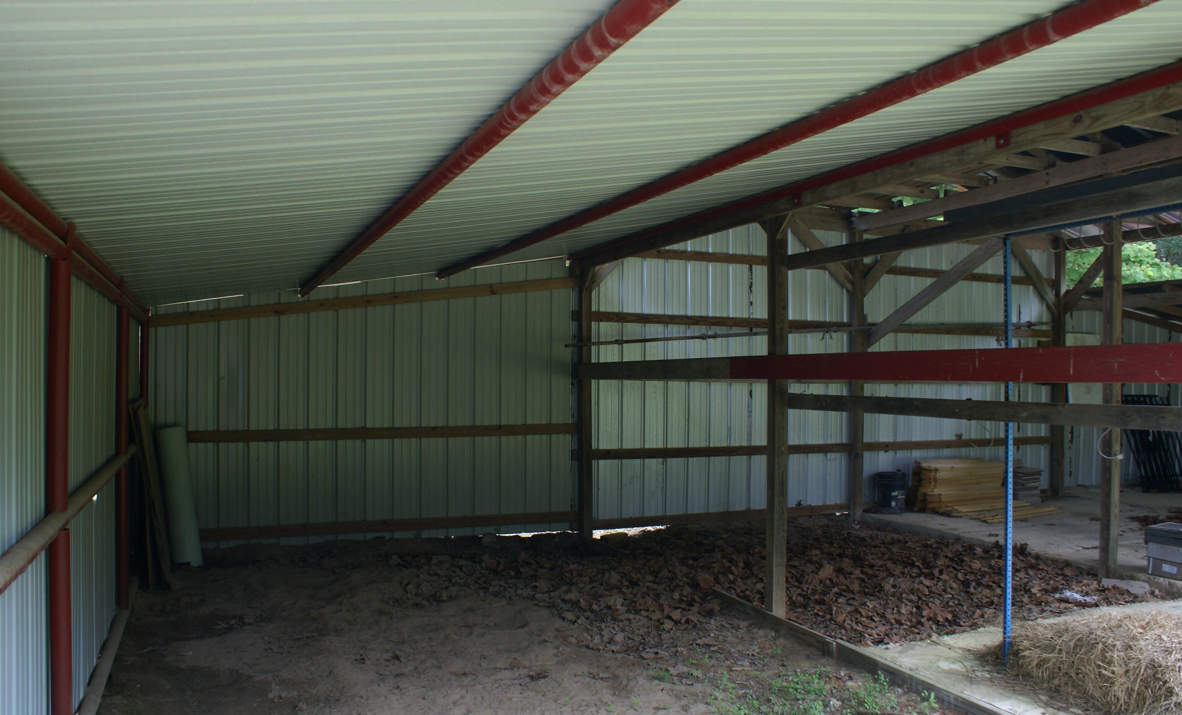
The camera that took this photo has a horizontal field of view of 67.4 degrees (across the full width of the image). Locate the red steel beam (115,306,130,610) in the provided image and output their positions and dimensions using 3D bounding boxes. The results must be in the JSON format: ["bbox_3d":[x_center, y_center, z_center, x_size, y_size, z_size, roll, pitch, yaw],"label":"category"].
[{"bbox_3d":[-2.612,0.560,4.950,0.063,1.697,0.063,0,0,-21],"label":"red steel beam"}]

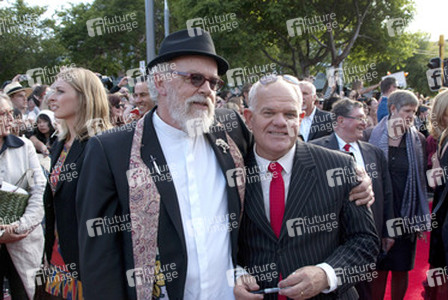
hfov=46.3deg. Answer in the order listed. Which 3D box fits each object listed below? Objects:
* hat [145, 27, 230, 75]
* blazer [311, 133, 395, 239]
[{"bbox_3d":[-0.117,-0.321,1.680,0.250,0.130,0.290,6,-13,-44],"label":"hat"},{"bbox_3d":[0.726,0.258,3.100,0.540,0.720,0.300,-2,5,-12],"label":"blazer"}]

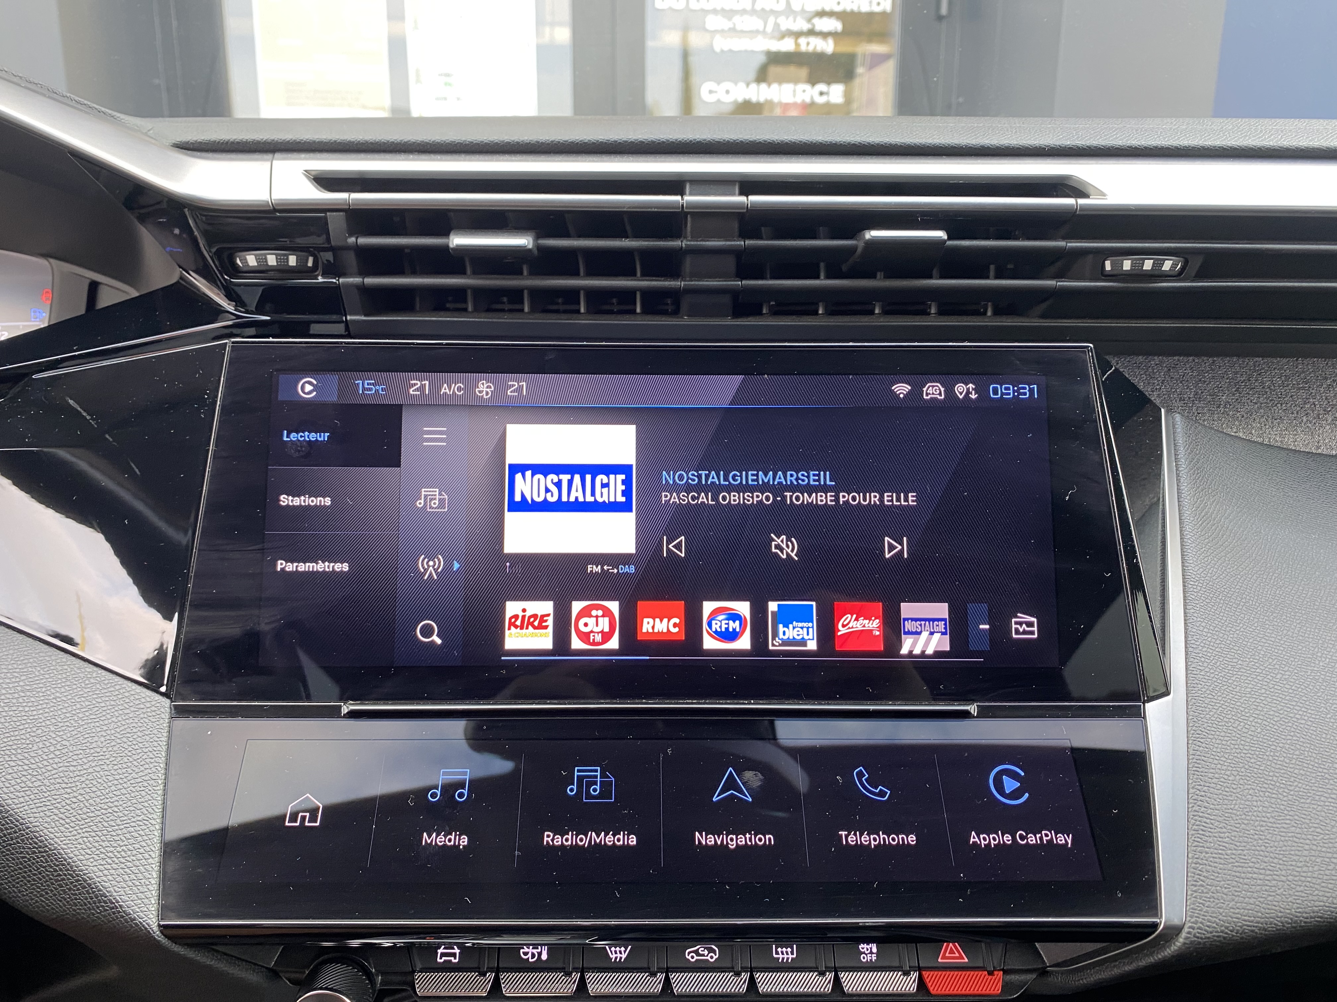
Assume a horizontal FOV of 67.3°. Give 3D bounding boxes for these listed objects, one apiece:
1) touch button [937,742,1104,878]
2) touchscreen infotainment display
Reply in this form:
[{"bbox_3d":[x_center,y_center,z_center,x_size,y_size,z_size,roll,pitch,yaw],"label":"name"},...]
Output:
[{"bbox_3d":[0.098,0.088,0.284,0.040,0.038,0.005,0,-32,-1],"label":"touch button"},{"bbox_3d":[-0.002,0.007,0.315,0.289,0.110,0.020,0,-7,-1],"label":"touchscreen infotainment display"}]

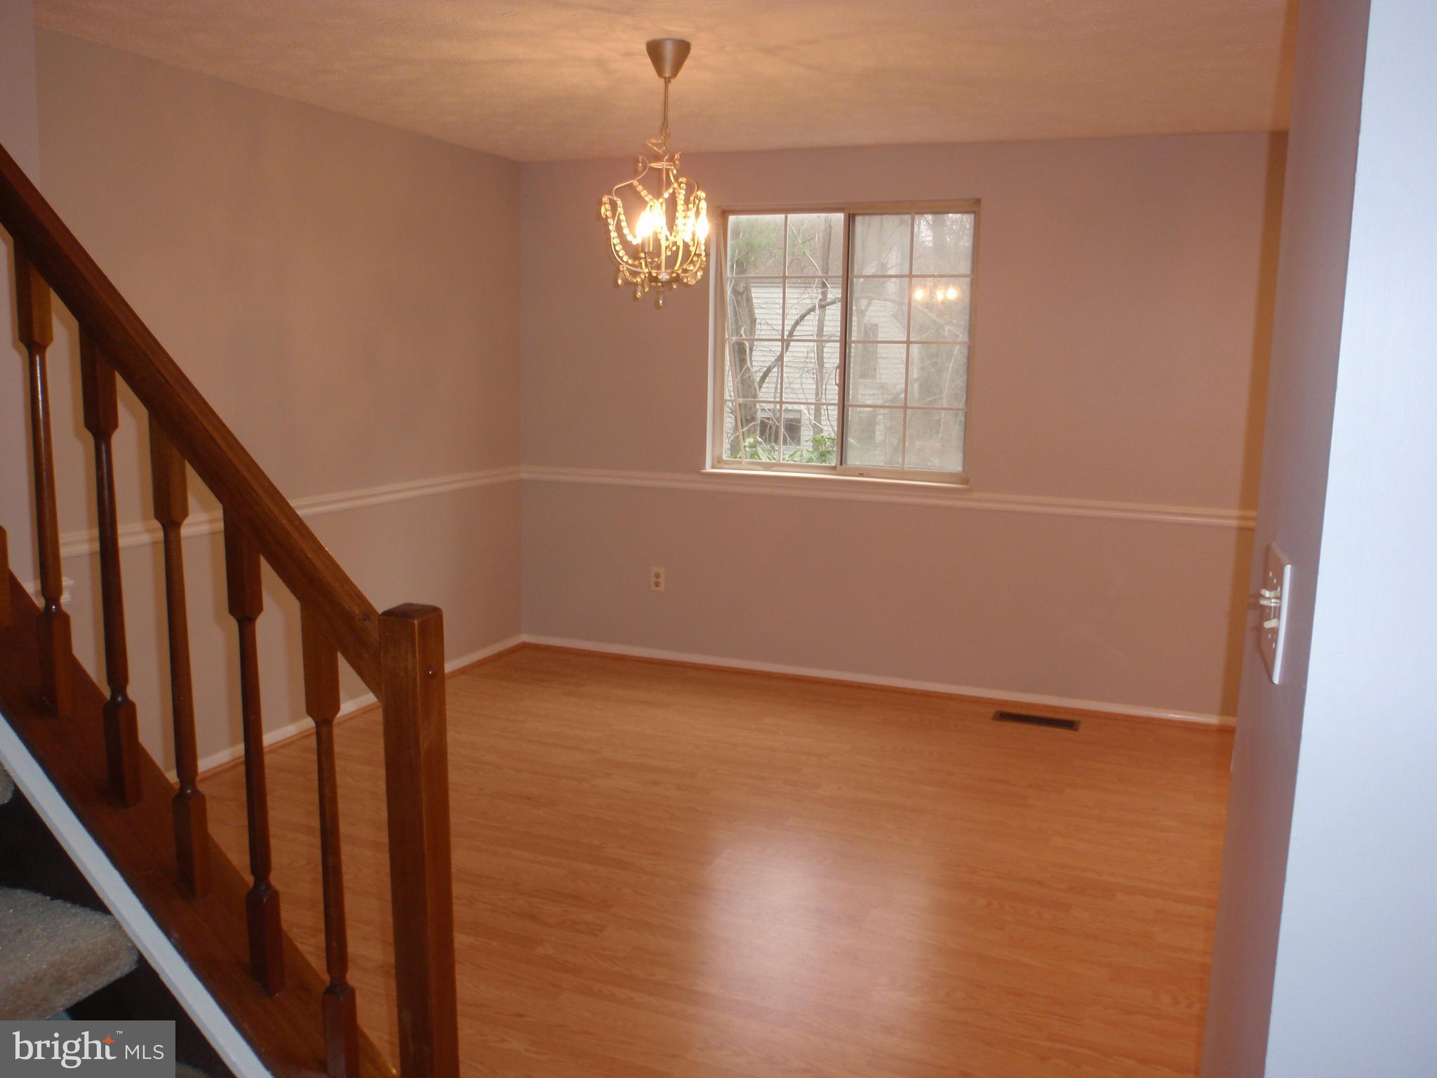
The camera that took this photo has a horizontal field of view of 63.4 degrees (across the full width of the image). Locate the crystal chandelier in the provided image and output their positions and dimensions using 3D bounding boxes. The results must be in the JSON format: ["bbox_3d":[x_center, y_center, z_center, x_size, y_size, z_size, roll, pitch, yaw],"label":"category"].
[{"bbox_3d":[-0.179,-1.062,3.419,0.330,0.747,0.330,1,9,0],"label":"crystal chandelier"}]

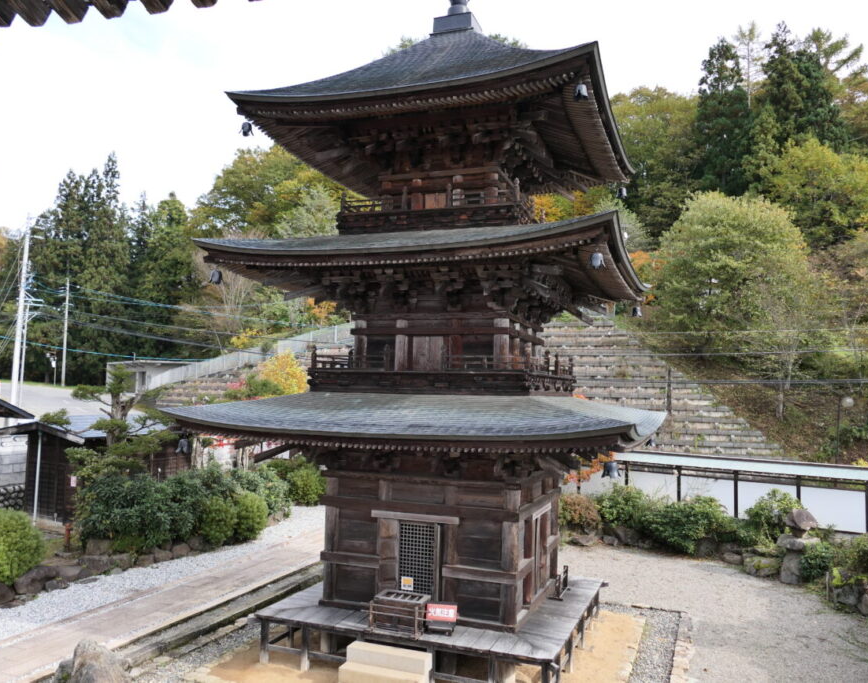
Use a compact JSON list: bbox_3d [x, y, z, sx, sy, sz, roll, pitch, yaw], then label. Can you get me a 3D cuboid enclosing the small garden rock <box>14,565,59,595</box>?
[{"bbox_3d":[-8.272,4.953,14.800,0.580,0.480,0.830,-3,-6,45],"label":"small garden rock"}]

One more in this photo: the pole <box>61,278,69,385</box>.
[{"bbox_3d":[-26.497,-0.717,51.000,0.300,7.800,0.300,4,-5,-27],"label":"pole"}]

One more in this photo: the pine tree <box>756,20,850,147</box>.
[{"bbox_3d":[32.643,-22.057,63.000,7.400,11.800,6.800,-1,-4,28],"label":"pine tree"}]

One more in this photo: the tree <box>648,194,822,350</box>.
[{"bbox_3d":[18.591,-4.021,44.000,9.600,9.600,8.800,0,-4,23],"label":"tree"}]

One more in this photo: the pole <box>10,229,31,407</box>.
[{"bbox_3d":[-21.512,-0.832,37.000,0.400,10.100,0.400,4,-4,-30],"label":"pole"}]

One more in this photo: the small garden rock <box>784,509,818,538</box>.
[{"bbox_3d":[9.766,4.837,18.900,0.900,0.760,0.750,-1,-4,27],"label":"small garden rock"}]

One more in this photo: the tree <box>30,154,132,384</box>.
[{"bbox_3d":[-29.738,-6.074,60.000,7.800,19.000,7.300,4,-5,-27],"label":"tree"}]

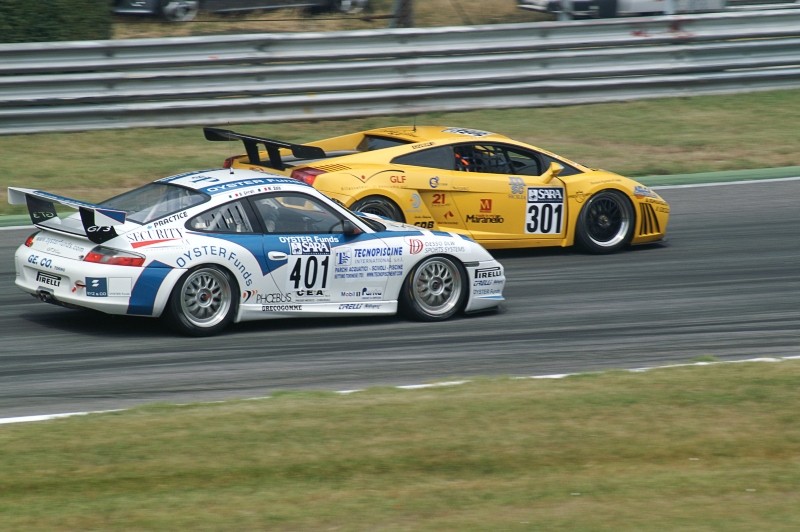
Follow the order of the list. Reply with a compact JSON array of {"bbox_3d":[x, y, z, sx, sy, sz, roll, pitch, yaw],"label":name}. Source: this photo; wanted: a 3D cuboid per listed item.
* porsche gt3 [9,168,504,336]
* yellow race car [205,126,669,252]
[{"bbox_3d":[-1.134,-0.191,59.865,4.450,1.260,1.790,-3,9,-34],"label":"porsche gt3"},{"bbox_3d":[0.410,-0.753,65.252,4.360,1.150,1.930,-3,9,-32],"label":"yellow race car"}]

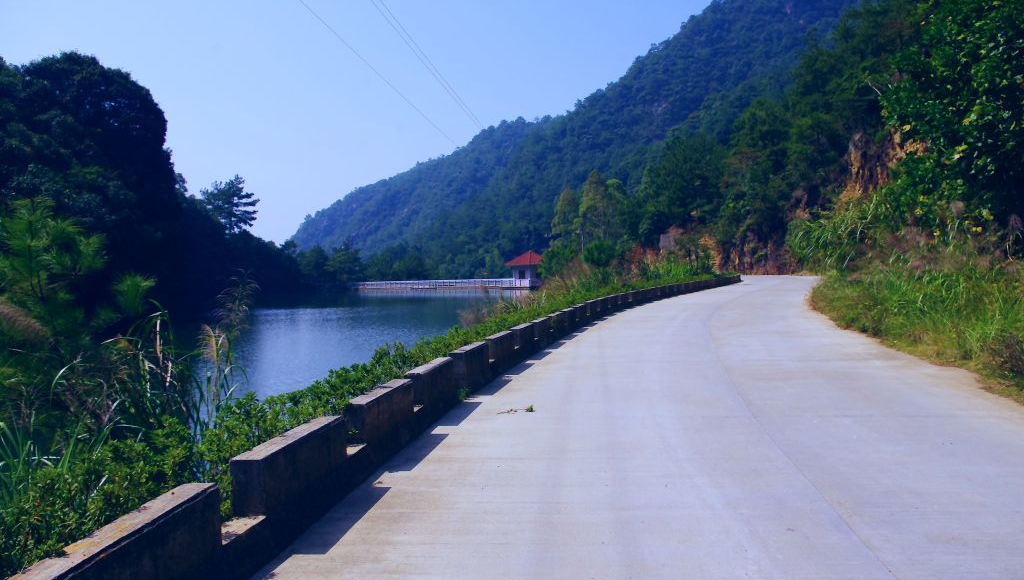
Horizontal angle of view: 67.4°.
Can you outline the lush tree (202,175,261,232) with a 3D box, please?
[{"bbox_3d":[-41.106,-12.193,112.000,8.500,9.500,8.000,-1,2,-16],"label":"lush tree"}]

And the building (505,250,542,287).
[{"bbox_3d":[2.510,-2.969,110.000,4.900,5.300,4.900,1,2,45],"label":"building"}]

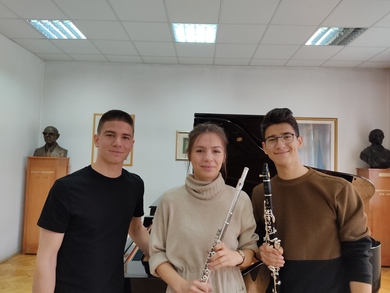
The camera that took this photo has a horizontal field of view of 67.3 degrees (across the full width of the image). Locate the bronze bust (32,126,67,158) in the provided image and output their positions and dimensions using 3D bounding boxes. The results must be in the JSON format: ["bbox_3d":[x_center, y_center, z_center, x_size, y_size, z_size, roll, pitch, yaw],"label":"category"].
[{"bbox_3d":[-2.284,-0.068,4.686,0.490,0.500,0.300,2,-2,-5],"label":"bronze bust"}]

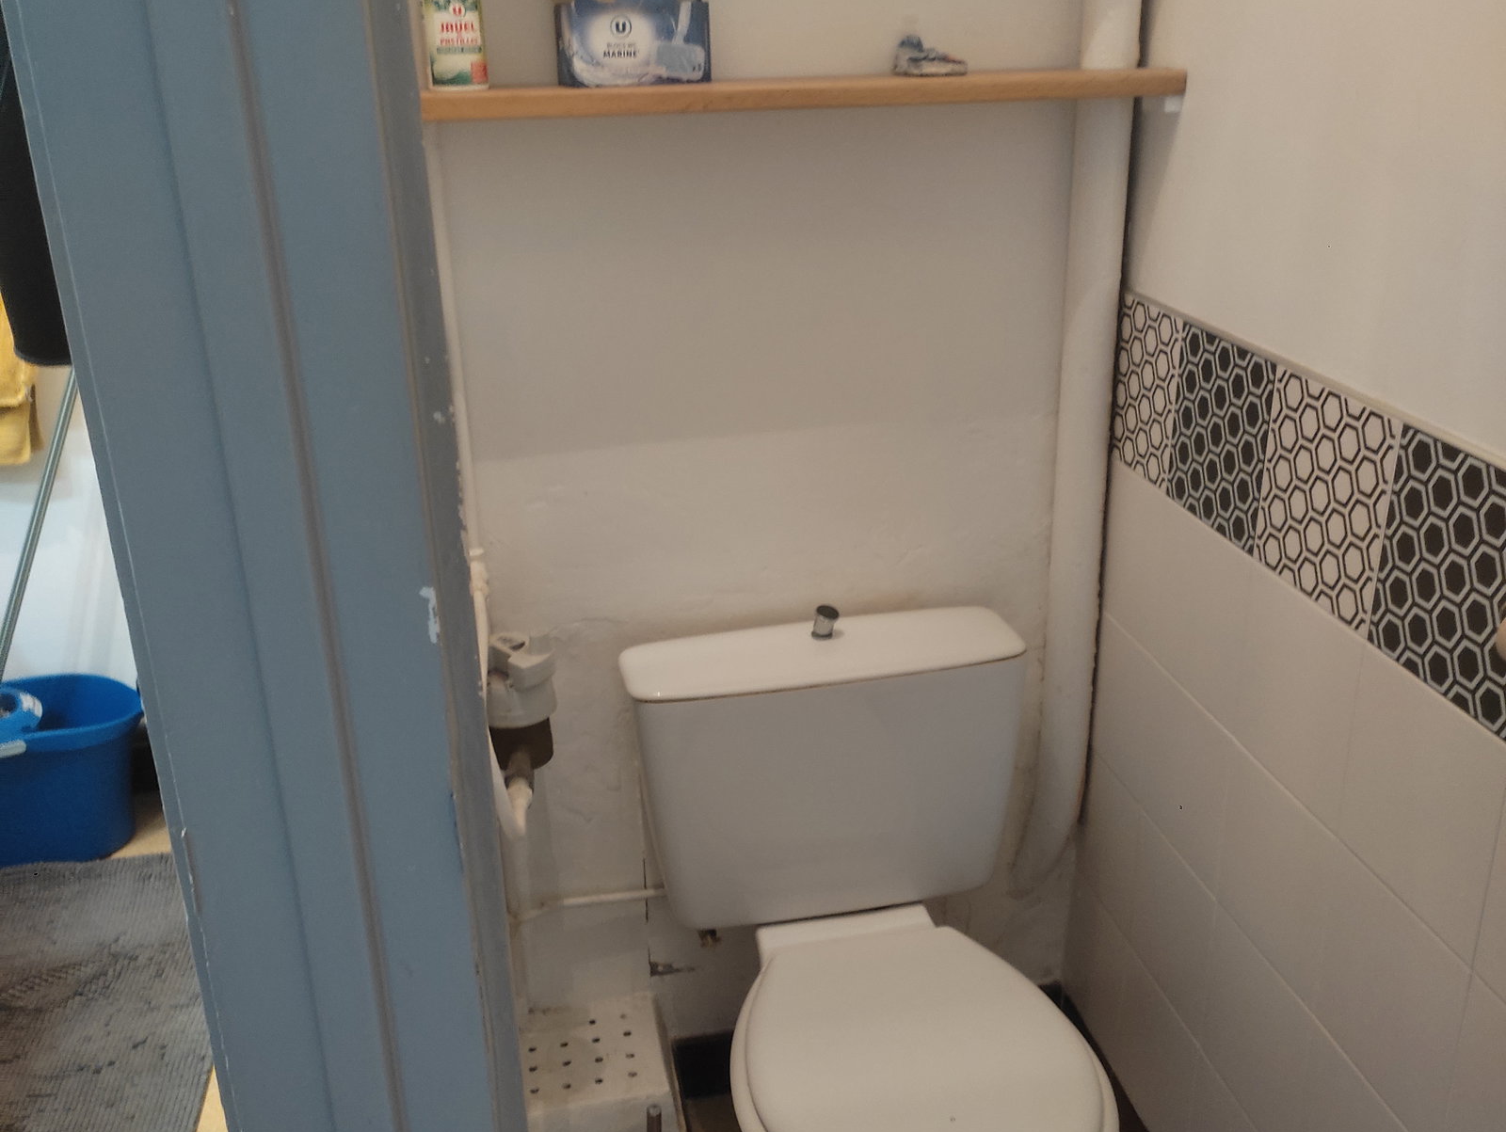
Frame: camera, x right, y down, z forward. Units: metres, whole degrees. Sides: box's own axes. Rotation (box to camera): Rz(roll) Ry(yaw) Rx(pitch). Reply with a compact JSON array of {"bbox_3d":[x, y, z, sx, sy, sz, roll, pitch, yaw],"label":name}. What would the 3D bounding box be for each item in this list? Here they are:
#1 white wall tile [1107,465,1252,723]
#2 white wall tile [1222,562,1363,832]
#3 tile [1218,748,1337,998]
[{"bbox_3d":[0.475,0.026,1.695,0.010,0.200,0.345,-5,22,-9],"label":"white wall tile"},{"bbox_3d":[0.529,0.125,1.460,0.010,0.200,0.200,-5,22,-10],"label":"white wall tile"},{"bbox_3d":[0.528,0.309,1.518,0.010,0.200,0.200,-5,22,-9],"label":"tile"}]

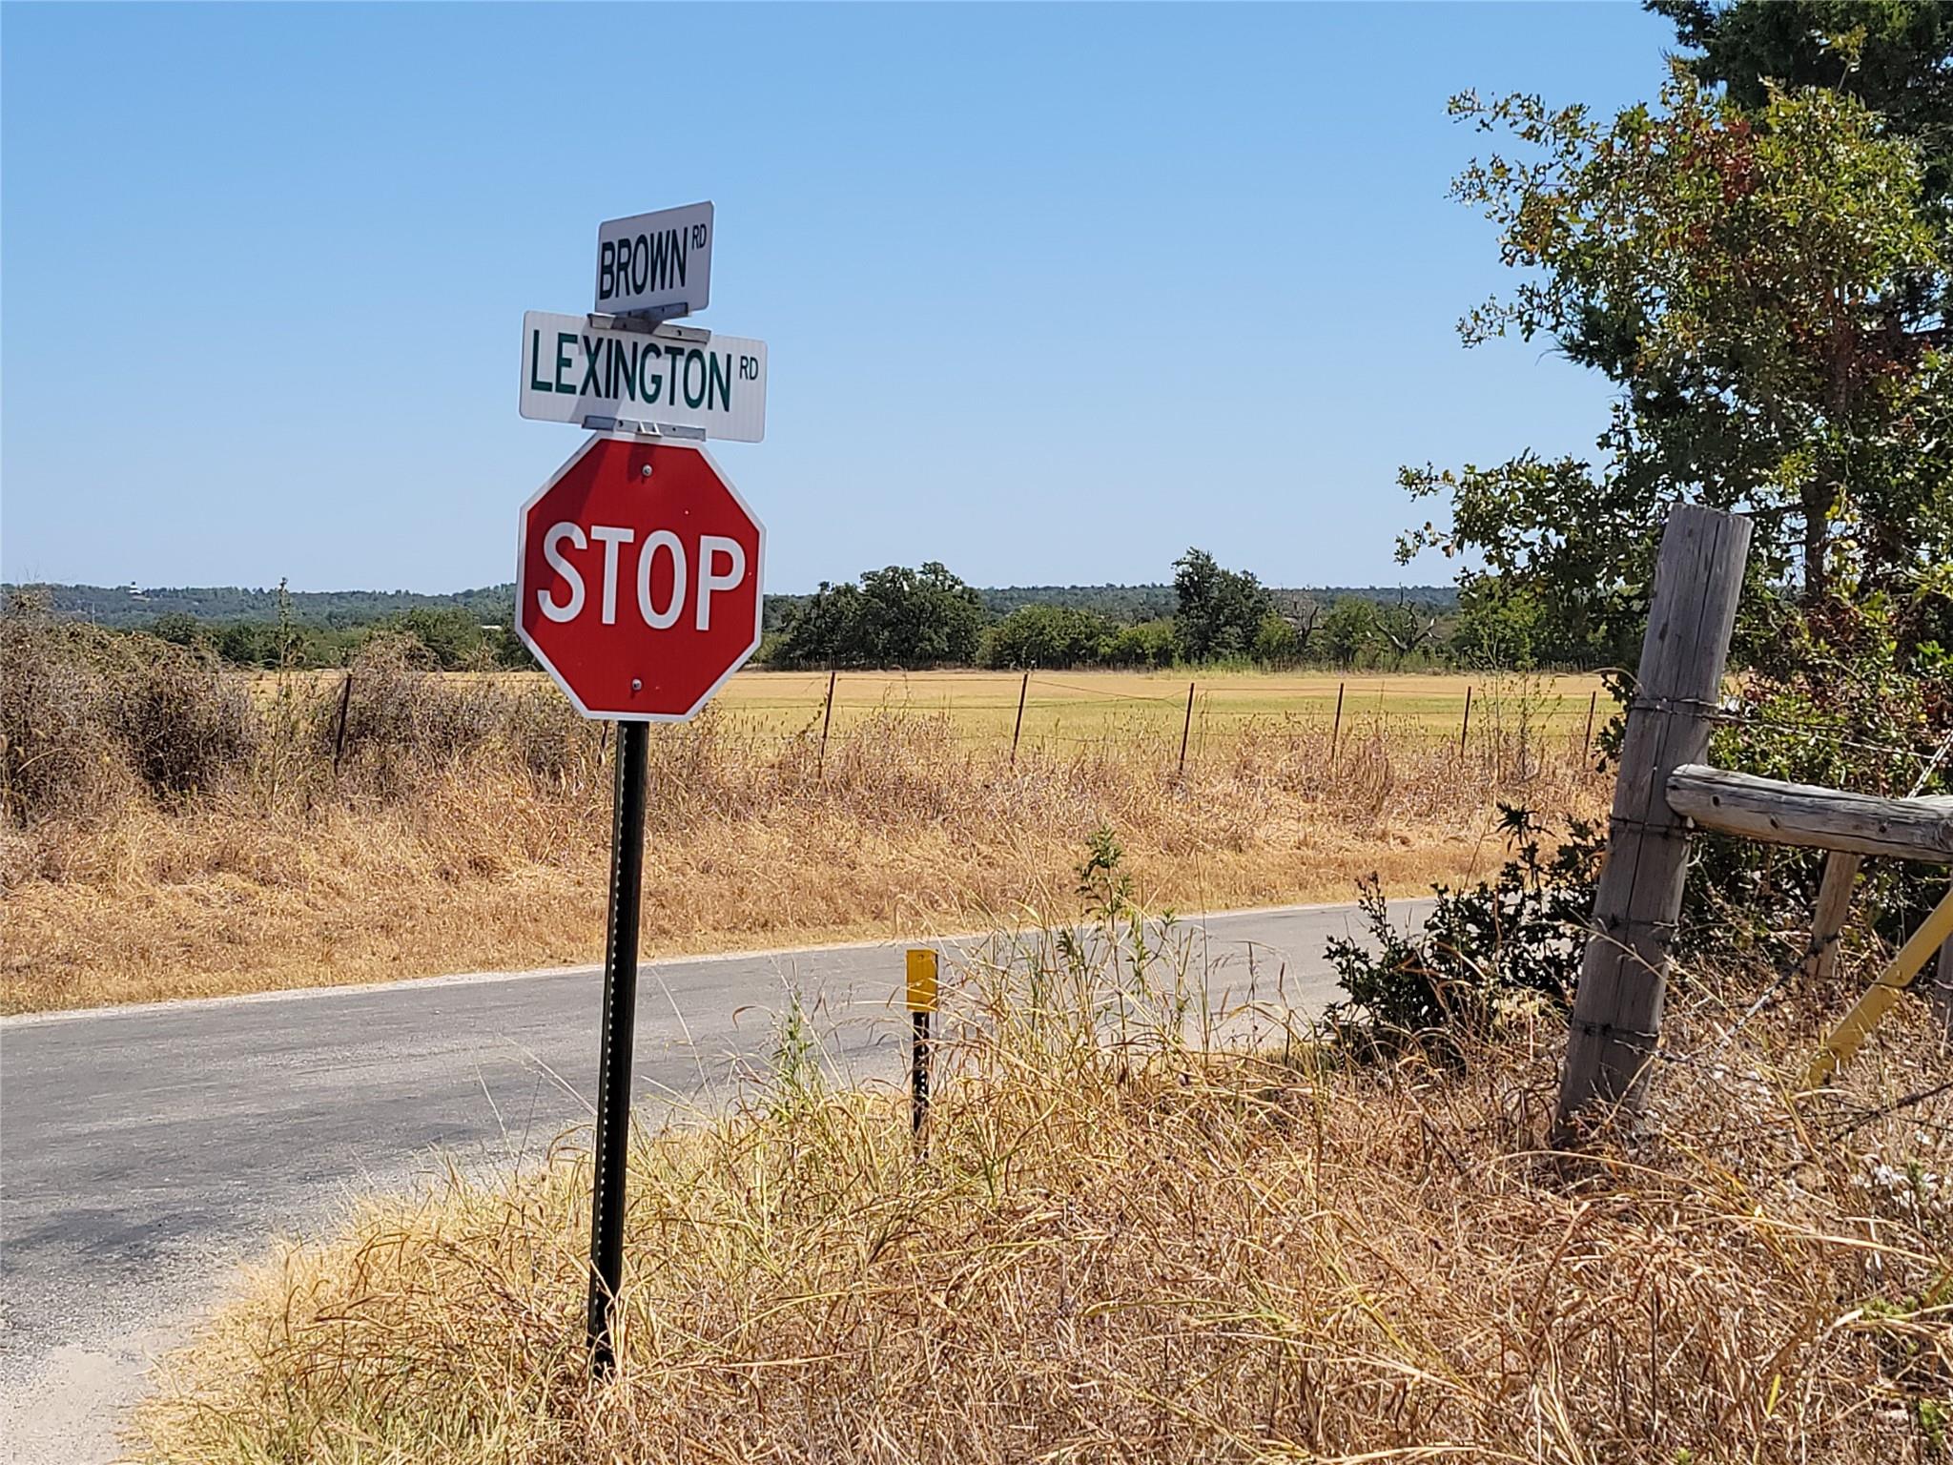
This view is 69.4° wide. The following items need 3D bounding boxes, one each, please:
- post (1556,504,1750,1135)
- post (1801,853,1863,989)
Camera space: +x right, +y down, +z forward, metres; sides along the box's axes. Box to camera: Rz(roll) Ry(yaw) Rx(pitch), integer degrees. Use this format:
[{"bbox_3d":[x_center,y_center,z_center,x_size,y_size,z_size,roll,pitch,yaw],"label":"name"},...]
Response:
[{"bbox_3d":[1.827,0.282,3.804,0.210,1.753,0.210,9,5,26],"label":"post"},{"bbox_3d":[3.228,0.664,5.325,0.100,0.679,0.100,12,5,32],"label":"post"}]

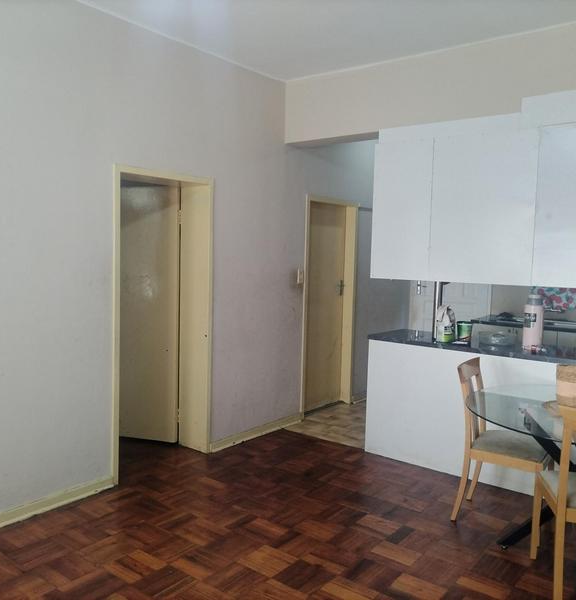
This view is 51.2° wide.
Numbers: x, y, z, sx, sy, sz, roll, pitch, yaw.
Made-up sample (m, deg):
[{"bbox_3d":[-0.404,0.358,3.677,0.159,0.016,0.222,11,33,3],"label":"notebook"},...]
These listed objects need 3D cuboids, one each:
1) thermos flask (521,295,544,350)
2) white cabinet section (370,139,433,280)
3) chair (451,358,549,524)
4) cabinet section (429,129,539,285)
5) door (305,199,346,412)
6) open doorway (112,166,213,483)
[{"bbox_3d":[1.716,0.158,4.191,0.130,0.370,0.130,5,5,38],"label":"thermos flask"},{"bbox_3d":[0.932,-0.680,4.576,0.473,1.042,0.330,5,5,38],"label":"white cabinet section"},{"bbox_3d":[1.282,0.848,3.515,0.520,0.915,0.430,4,5,33],"label":"chair"},{"bbox_3d":[1.402,-0.634,4.213,0.718,1.027,0.330,5,5,38],"label":"cabinet section"},{"bbox_3d":[0.300,0.080,5.923,0.050,2.030,0.810,5,5,38],"label":"door"},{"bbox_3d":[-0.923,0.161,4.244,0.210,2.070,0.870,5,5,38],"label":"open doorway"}]

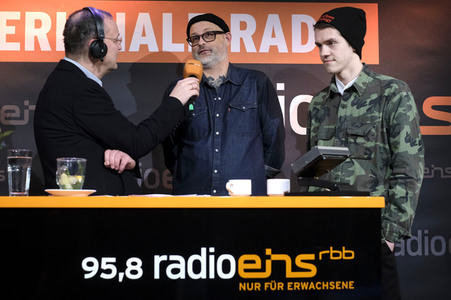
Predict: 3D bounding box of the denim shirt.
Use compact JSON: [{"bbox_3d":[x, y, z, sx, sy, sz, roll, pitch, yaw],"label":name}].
[{"bbox_3d":[-0.009,0.004,2.846,0.540,0.780,0.330,-1,-5,10],"label":"denim shirt"}]

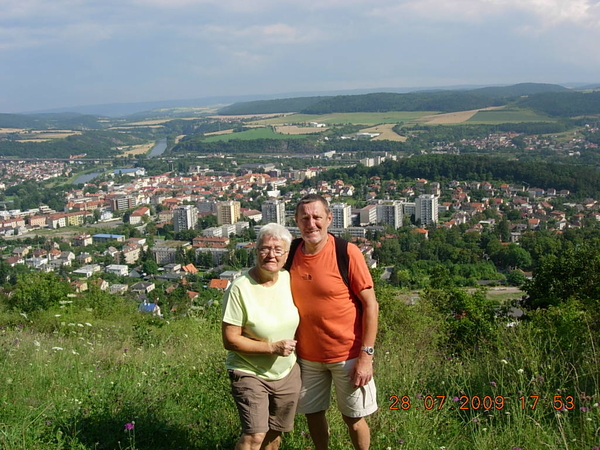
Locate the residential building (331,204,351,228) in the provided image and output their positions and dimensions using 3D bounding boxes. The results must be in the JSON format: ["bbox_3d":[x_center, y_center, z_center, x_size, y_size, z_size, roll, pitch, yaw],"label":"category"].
[{"bbox_3d":[43.370,-7.130,696.550,17.300,29.500,18.800,4,12,28],"label":"residential building"}]

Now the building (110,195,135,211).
[{"bbox_3d":[-247.190,-27.970,925.380,28.000,18.500,15.500,1,11,19],"label":"building"}]

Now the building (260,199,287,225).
[{"bbox_3d":[-28.880,-12.580,754.790,18.300,29.500,18.800,4,12,28],"label":"building"}]

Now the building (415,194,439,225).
[{"bbox_3d":[140.100,-16.850,728.800,18.500,29.500,19.000,3,12,27],"label":"building"}]

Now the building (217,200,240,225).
[{"bbox_3d":[-81.950,-12.080,775.790,18.300,29.500,18.800,4,12,28],"label":"building"}]

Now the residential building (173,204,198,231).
[{"bbox_3d":[-129.710,-6.250,757.790,18.300,29.500,18.800,4,12,28],"label":"residential building"}]

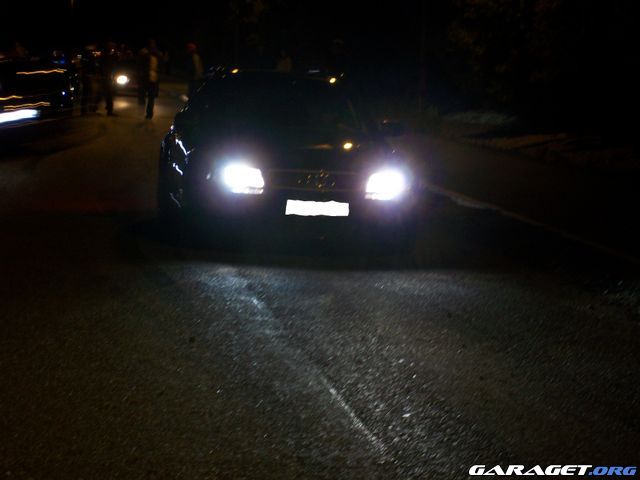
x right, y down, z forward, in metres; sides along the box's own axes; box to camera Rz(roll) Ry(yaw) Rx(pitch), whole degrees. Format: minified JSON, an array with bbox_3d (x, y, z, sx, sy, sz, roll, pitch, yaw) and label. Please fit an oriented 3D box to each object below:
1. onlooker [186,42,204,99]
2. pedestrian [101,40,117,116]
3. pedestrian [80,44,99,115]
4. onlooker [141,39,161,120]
[{"bbox_3d":[-2.814,-3.646,45.500,0.420,1.760,0.520,-2,6,-37],"label":"onlooker"},{"bbox_3d":[-4.766,-3.640,45.000,0.500,1.740,0.420,-3,7,-45],"label":"pedestrian"},{"bbox_3d":[-5.252,-3.657,45.500,0.420,1.680,0.550,6,6,36],"label":"pedestrian"},{"bbox_3d":[-3.693,-3.518,43.500,0.560,1.760,0.400,1,5,-14],"label":"onlooker"}]

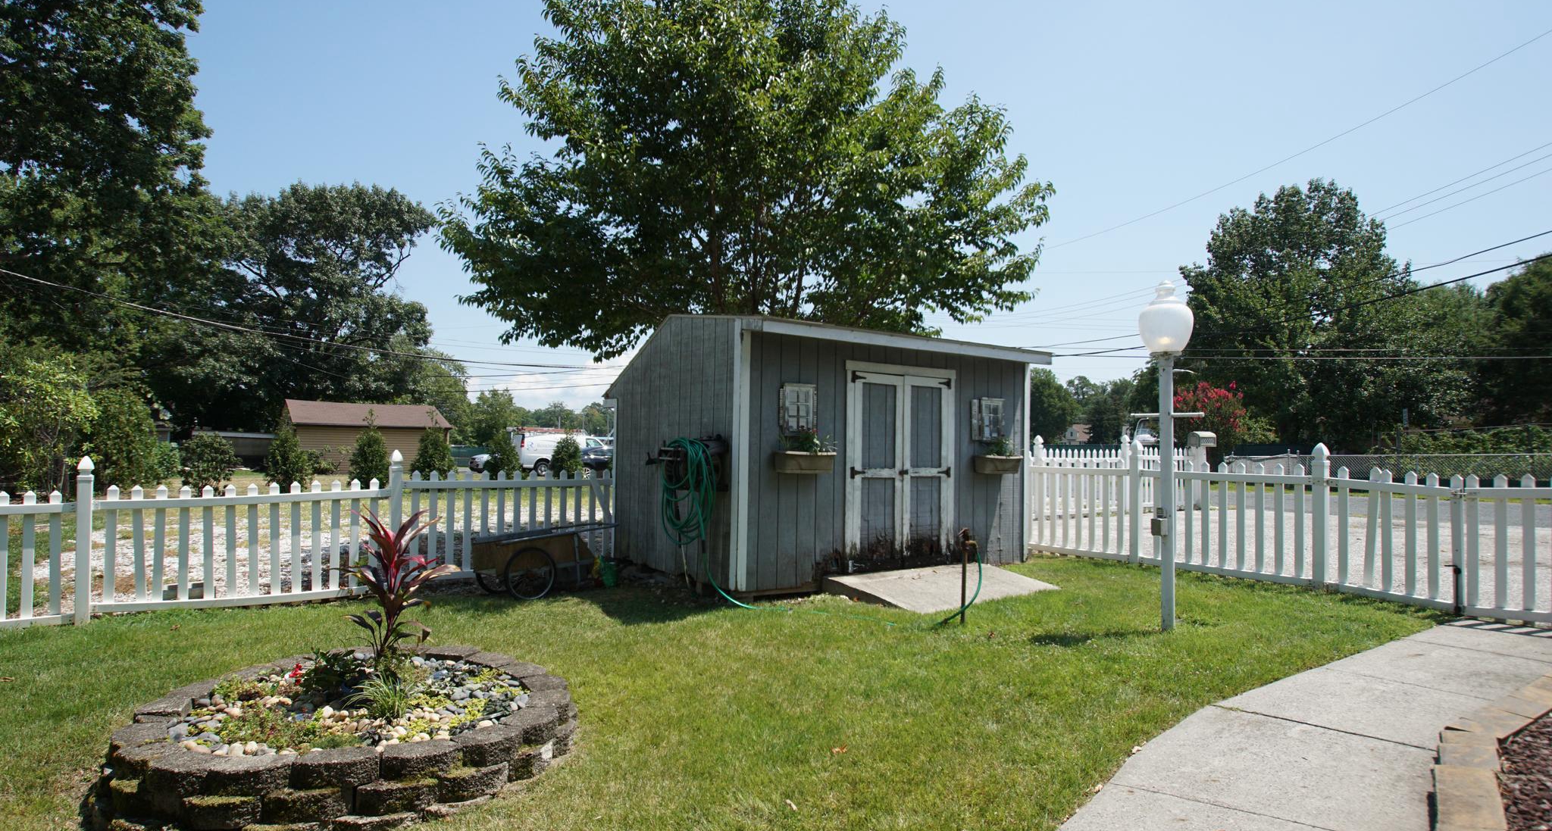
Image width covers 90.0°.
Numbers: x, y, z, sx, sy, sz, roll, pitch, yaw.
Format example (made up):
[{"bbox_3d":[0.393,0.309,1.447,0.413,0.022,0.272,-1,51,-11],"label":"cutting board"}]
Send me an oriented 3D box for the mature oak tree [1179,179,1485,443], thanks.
[{"bbox_3d":[21.800,-3.600,31.500,10.200,12.000,9.800,0,-1,0],"label":"mature oak tree"}]

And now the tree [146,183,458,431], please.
[{"bbox_3d":[-28.000,-5.300,47.000,16.500,17.800,15.000,0,-1,0],"label":"tree"}]

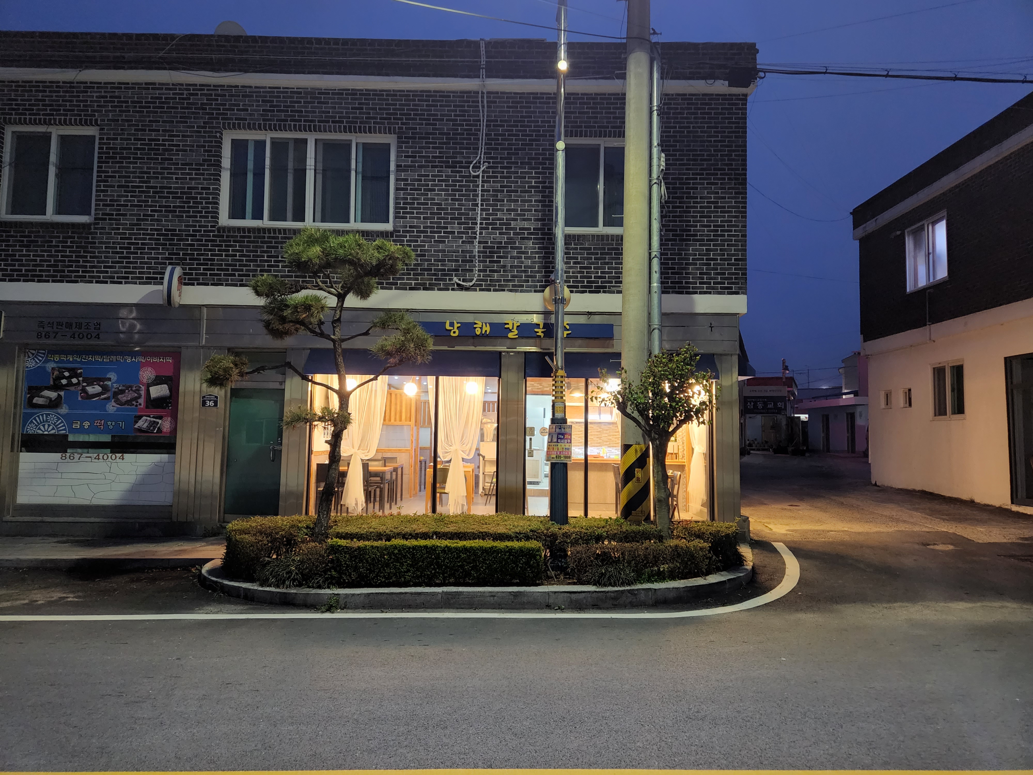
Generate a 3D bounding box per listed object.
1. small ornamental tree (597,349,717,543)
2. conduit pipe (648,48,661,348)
[{"bbox_3d":[1.502,0.781,7.366,1.275,2.483,1.200,1,-4,0],"label":"small ornamental tree"},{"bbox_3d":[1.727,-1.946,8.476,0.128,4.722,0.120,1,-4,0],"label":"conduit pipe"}]

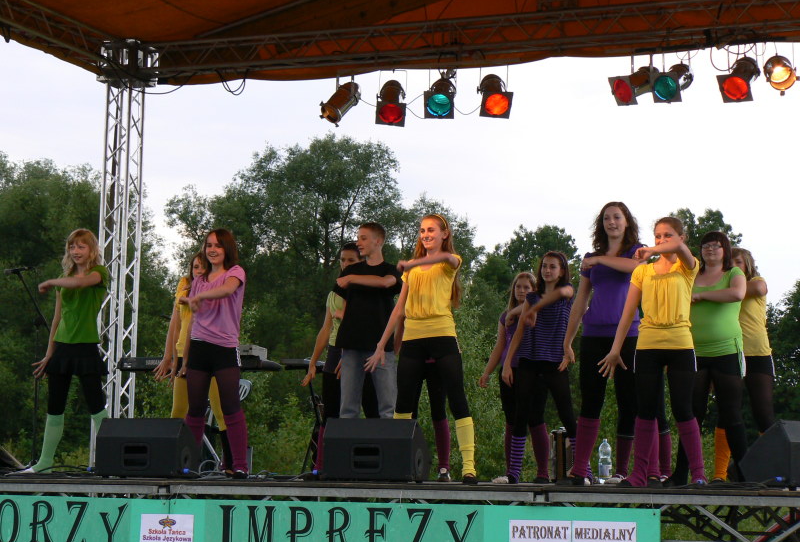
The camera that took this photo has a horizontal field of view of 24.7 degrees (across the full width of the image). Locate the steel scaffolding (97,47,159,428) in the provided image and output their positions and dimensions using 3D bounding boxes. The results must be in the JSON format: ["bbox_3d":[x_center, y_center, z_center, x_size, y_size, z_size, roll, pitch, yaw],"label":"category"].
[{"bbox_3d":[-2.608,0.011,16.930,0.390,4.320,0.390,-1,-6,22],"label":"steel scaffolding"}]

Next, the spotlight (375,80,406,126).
[{"bbox_3d":[-0.070,-1.485,16.100,0.260,0.360,0.255,1,-45,3],"label":"spotlight"}]

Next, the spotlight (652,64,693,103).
[{"bbox_3d":[2.279,-1.566,15.150,0.260,0.255,0.360,-3,19,35],"label":"spotlight"}]

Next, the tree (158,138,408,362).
[{"bbox_3d":[-2.870,0.589,44.590,6.000,8.000,5.500,1,-6,0],"label":"tree"}]

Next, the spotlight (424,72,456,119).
[{"bbox_3d":[0.373,-1.516,15.950,0.260,0.255,0.360,0,31,13],"label":"spotlight"}]

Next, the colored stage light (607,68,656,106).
[{"bbox_3d":[1.979,-1.562,15.300,0.360,0.255,0.260,-30,14,-35],"label":"colored stage light"}]

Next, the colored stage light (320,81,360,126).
[{"bbox_3d":[-0.525,-1.516,16.300,0.250,0.370,0.260,44,-23,-19],"label":"colored stage light"}]

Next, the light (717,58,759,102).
[{"bbox_3d":[2.805,-1.571,14.970,0.260,0.255,0.360,-3,32,34],"label":"light"}]

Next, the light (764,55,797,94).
[{"bbox_3d":[3.096,-1.606,14.850,0.260,0.250,0.370,1,20,4],"label":"light"}]

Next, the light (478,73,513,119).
[{"bbox_3d":[0.815,-1.518,15.760,0.260,0.255,0.360,2,37,-7],"label":"light"}]

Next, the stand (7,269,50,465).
[{"bbox_3d":[-2.671,0.705,13.200,0.500,1.430,0.420,-3,-7,35],"label":"stand"}]

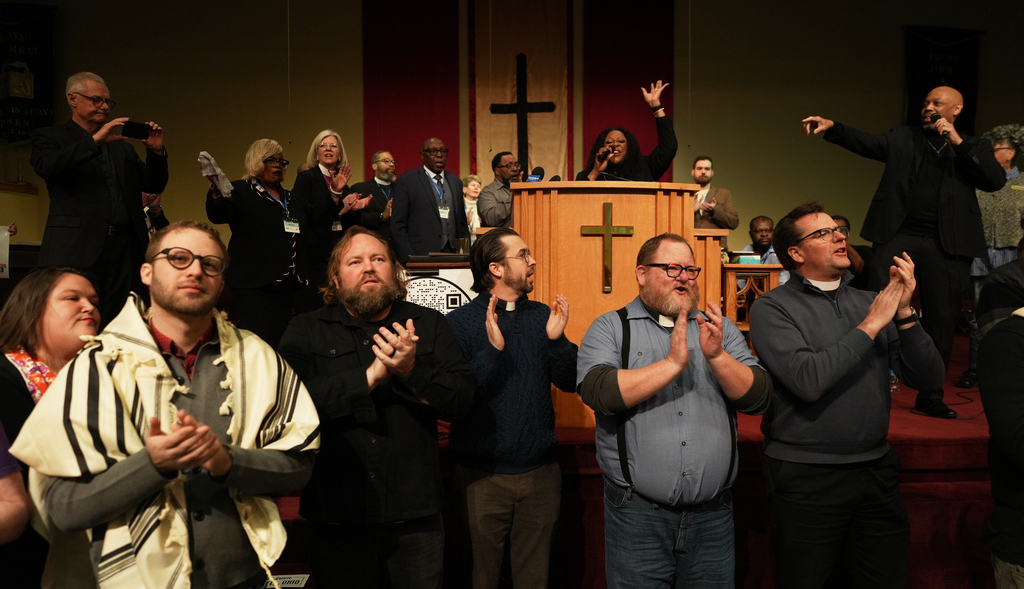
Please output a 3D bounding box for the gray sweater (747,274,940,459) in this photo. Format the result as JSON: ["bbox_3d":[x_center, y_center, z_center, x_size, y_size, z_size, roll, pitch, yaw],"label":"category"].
[{"bbox_3d":[1.136,0.249,2.430,0.570,0.630,0.420,-1,2,-12],"label":"gray sweater"}]

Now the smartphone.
[{"bbox_3d":[-1.824,-0.796,3.450,0.142,0.070,0.010,-2,10,-45],"label":"smartphone"}]

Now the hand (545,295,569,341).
[{"bbox_3d":[0.155,0.075,2.420,0.075,0.170,0.090,5,8,-26],"label":"hand"}]

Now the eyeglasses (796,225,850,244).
[{"bbox_3d":[1.055,-0.187,2.438,0.145,0.045,0.140,-1,-14,-28],"label":"eyeglasses"}]

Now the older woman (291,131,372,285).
[{"bbox_3d":[-1.154,-0.191,4.546,0.520,1.728,0.420,-1,2,-25],"label":"older woman"}]

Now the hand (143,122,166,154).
[{"bbox_3d":[-1.737,-0.762,3.450,0.100,0.165,0.090,0,2,10],"label":"hand"}]

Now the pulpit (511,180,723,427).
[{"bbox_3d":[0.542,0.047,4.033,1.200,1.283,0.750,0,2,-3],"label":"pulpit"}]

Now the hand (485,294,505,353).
[{"bbox_3d":[-0.058,0.093,2.360,0.065,0.190,0.090,-8,3,5],"label":"hand"}]

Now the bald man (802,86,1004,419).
[{"bbox_3d":[2.122,-0.224,3.895,0.980,1.832,0.560,1,2,33],"label":"bald man"}]

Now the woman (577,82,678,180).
[{"bbox_3d":[0.709,-0.331,4.442,0.620,2.014,0.450,0,2,4],"label":"woman"}]

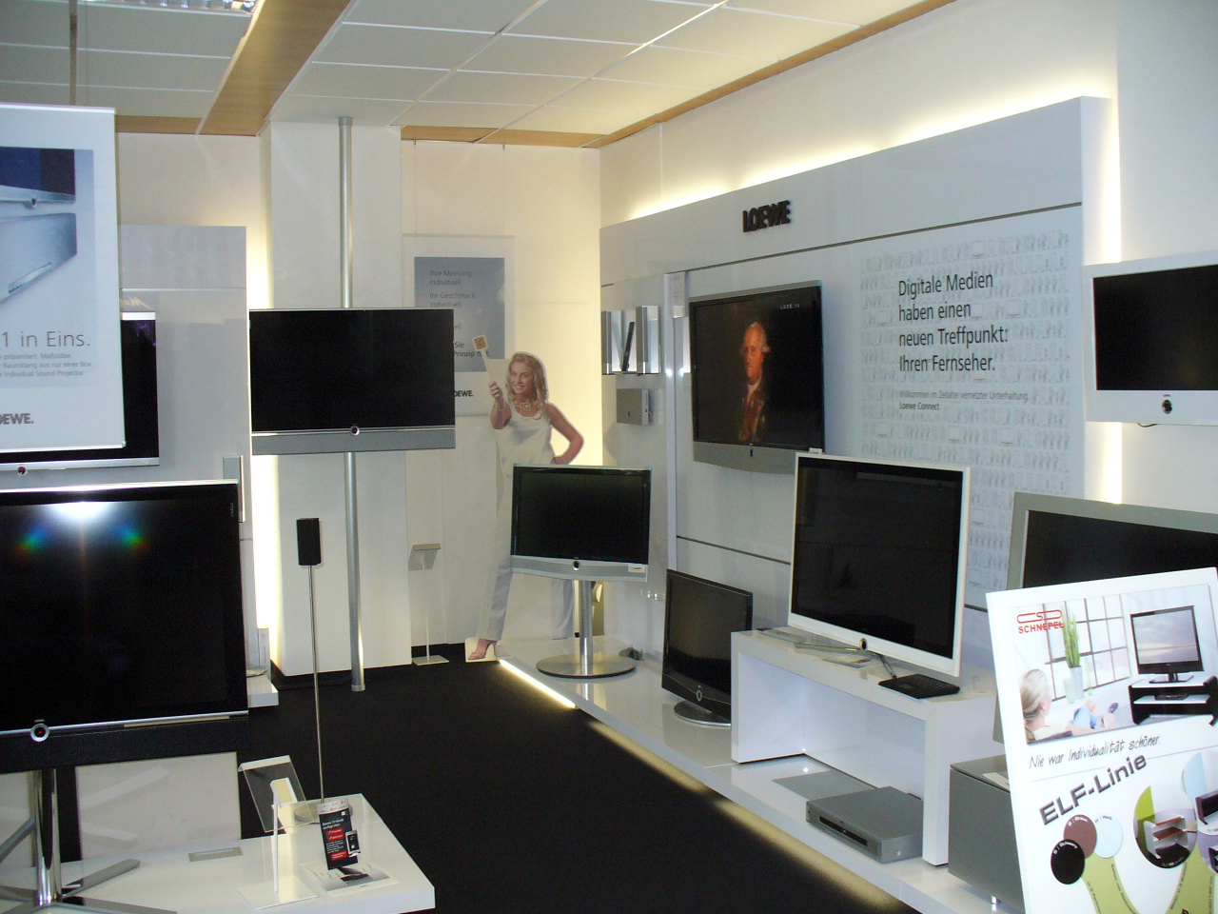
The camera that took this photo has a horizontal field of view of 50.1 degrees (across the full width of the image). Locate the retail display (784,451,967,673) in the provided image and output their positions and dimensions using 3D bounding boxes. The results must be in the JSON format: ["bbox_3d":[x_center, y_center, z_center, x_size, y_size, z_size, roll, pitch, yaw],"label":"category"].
[{"bbox_3d":[0.860,0.325,4.167,0.246,0.649,0.955,-3,4,-25],"label":"retail display"}]

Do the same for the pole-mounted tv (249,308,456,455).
[{"bbox_3d":[-1.229,-0.368,6.268,1.009,0.694,0.108,-2,4,-22],"label":"pole-mounted tv"}]

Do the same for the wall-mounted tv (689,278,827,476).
[{"bbox_3d":[0.610,-0.287,5.211,0.118,0.743,1.053,-2,4,-24],"label":"wall-mounted tv"}]

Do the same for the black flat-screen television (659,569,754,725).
[{"bbox_3d":[0.436,0.776,5.297,0.315,0.571,0.748,-2,4,-24],"label":"black flat-screen television"}]

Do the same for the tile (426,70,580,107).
[{"bbox_3d":[-0.483,-1.672,5.875,0.615,0.030,0.608,-2,4,-23],"label":"tile"}]

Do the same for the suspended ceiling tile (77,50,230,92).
[{"bbox_3d":[-1.857,-1.562,5.267,0.627,0.030,0.608,-2,4,-23],"label":"suspended ceiling tile"}]

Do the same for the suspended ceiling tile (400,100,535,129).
[{"bbox_3d":[-0.725,-1.704,6.450,0.615,0.030,0.621,-2,4,-23],"label":"suspended ceiling tile"}]

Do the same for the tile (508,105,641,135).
[{"bbox_3d":[-0.161,-1.734,6.692,0.615,0.030,0.621,-2,4,-23],"label":"tile"}]

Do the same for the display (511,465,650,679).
[{"bbox_3d":[-0.123,0.528,6.225,0.743,0.979,0.482,1,4,27],"label":"display"}]

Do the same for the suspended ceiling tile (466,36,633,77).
[{"bbox_3d":[-0.243,-1.638,5.307,0.615,0.030,0.608,-2,4,-23],"label":"suspended ceiling tile"}]

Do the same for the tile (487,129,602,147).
[{"bbox_3d":[-0.367,-1.762,7.180,0.615,0.030,0.421,-2,4,-23],"label":"tile"}]

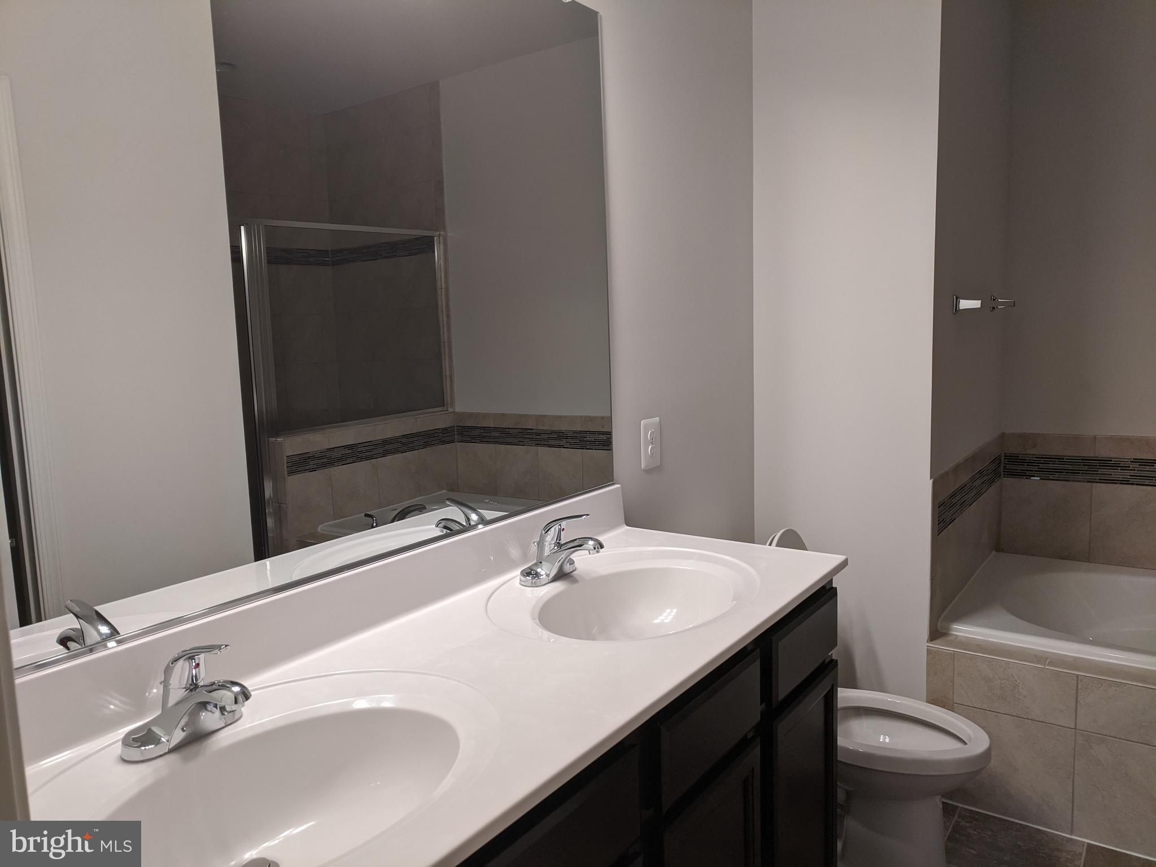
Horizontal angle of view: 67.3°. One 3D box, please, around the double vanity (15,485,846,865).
[{"bbox_3d":[-0.112,0.738,1.354,0.560,1.022,1.549,3,9,35],"label":"double vanity"}]

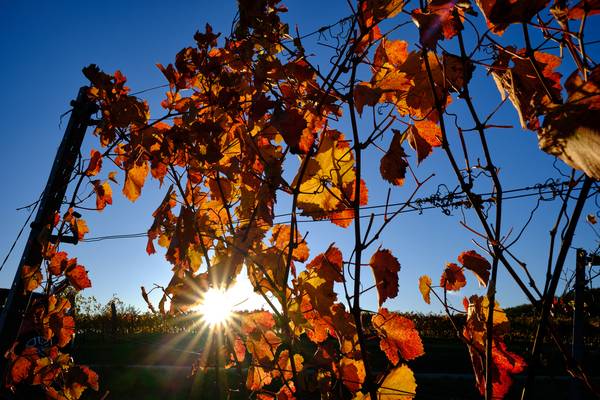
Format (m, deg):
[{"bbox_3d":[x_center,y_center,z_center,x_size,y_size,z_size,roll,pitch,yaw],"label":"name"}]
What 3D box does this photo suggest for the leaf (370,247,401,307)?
[{"bbox_3d":[0.181,0.166,0.963,0.062,0.122,0.050,2,-15,-9],"label":"leaf"}]

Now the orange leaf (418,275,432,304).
[{"bbox_3d":[0.257,0.183,0.920,0.029,0.060,0.040,-4,-16,15],"label":"orange leaf"}]

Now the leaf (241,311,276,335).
[{"bbox_3d":[-0.099,0.292,1.072,0.086,0.056,0.045,1,-15,-5],"label":"leaf"}]

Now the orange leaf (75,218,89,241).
[{"bbox_3d":[-0.699,0.094,1.438,0.045,0.070,0.025,3,-15,-13],"label":"orange leaf"}]

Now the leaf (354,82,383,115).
[{"bbox_3d":[0.165,-0.244,1.082,0.067,0.075,0.045,-2,-15,9],"label":"leaf"}]

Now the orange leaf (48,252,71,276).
[{"bbox_3d":[-0.767,0.206,1.435,0.070,0.075,0.045,8,-17,-27],"label":"orange leaf"}]

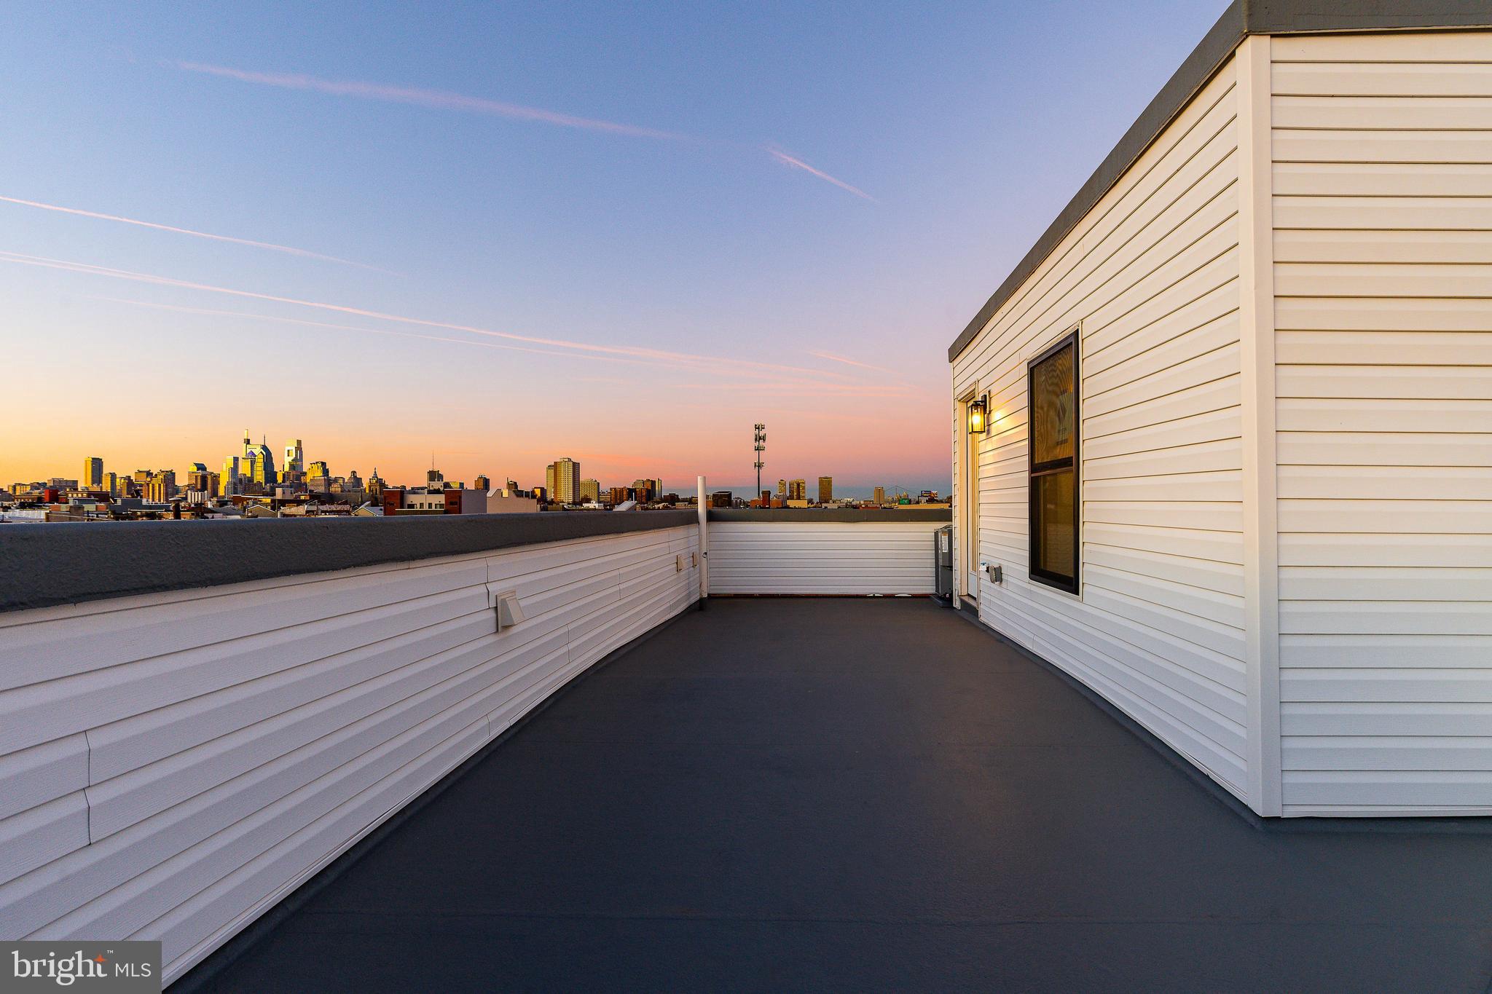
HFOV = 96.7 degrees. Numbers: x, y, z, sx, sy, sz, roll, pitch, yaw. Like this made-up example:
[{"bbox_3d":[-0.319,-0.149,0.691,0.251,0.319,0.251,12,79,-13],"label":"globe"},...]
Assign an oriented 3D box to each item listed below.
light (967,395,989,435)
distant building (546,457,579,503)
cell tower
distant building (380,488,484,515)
[{"bbox_3d":[2.030,-0.726,5.822,0.150,0.345,0.130,0,-1,6],"label":"light"},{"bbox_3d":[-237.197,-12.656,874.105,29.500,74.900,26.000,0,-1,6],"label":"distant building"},{"bbox_3d":[4.806,-4.629,210.804,3.700,37.300,3.700,0,-1,6],"label":"cell tower"},{"bbox_3d":[-49.736,5.889,107.450,13.100,13.800,9.000,0,-1,6],"label":"distant building"}]

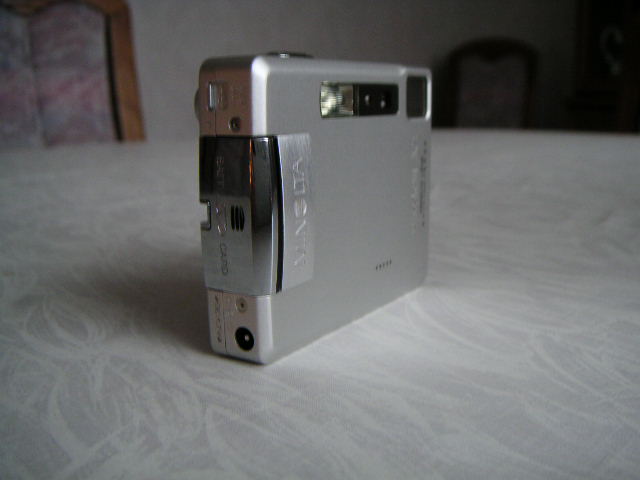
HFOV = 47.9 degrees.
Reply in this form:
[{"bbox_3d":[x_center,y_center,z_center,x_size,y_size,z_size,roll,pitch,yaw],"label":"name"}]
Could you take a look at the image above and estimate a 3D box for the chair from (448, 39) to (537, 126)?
[{"bbox_3d":[0.690,-0.335,3.068,0.450,1.042,0.550,4,12,19],"label":"chair"}]

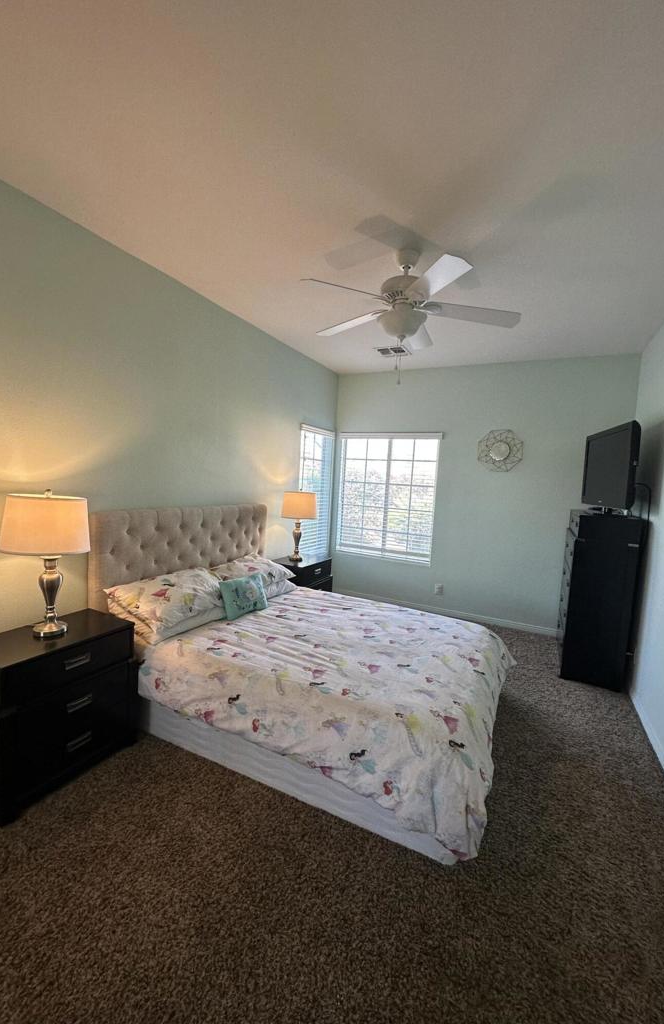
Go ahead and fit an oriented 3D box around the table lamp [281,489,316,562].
[{"bbox_3d":[-0.332,0.128,4.094,0.356,0.687,0.356,3,5,0],"label":"table lamp"}]

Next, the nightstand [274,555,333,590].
[{"bbox_3d":[-0.322,0.801,4.109,0.415,0.655,0.630,5,5,26],"label":"nightstand"}]

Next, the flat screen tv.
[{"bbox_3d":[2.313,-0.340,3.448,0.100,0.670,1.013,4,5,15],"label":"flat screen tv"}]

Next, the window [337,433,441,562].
[{"bbox_3d":[0.631,-0.177,4.893,1.230,1.496,0.110,5,5,26],"label":"window"}]

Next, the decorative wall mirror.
[{"bbox_3d":[1.742,-0.631,4.293,0.440,0.429,0.035,5,5,26],"label":"decorative wall mirror"}]

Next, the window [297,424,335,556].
[{"bbox_3d":[-0.186,-0.213,4.822,0.110,1.492,0.785,5,5,26],"label":"window"}]

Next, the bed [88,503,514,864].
[{"bbox_3d":[-0.058,0.646,2.684,2.215,1.220,1.650,5,5,26],"label":"bed"}]

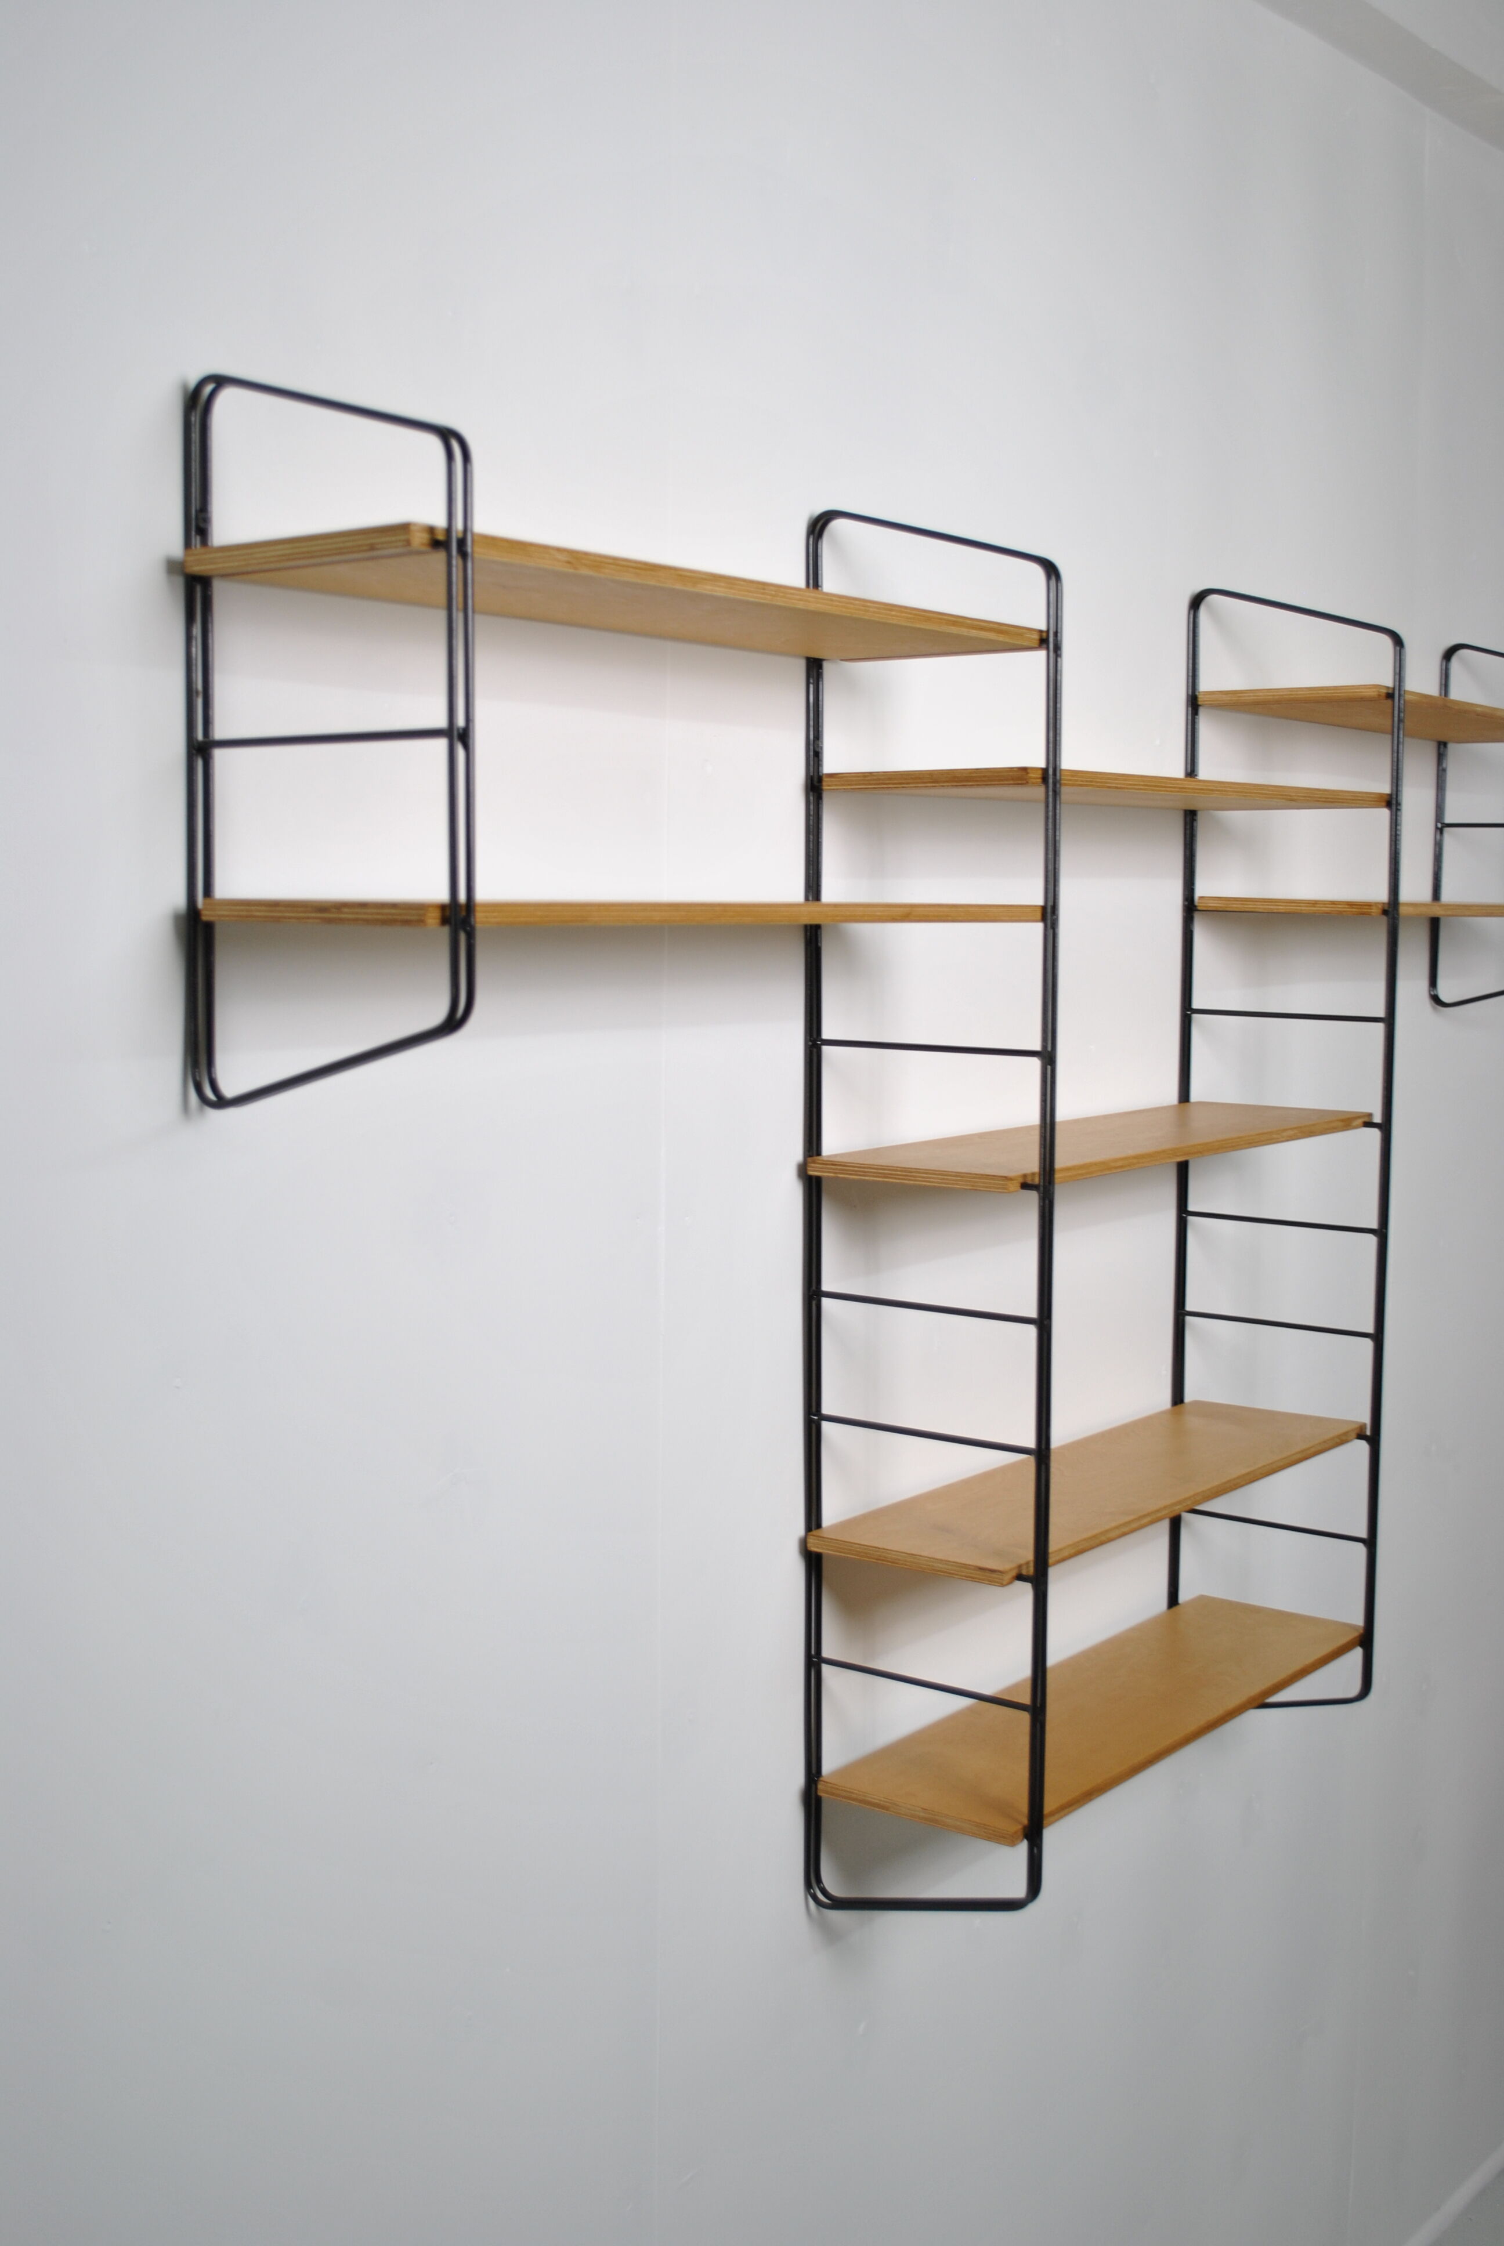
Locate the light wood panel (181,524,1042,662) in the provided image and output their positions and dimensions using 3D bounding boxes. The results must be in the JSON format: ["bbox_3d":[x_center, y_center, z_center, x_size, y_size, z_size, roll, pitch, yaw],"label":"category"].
[{"bbox_3d":[-0.049,-0.314,1.479,0.172,0.011,0.603,4,7,37],"label":"light wood panel"}]

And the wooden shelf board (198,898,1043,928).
[{"bbox_3d":[-0.044,-0.130,1.503,0.172,0.011,0.603,5,7,37],"label":"wooden shelf board"}]

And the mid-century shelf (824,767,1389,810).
[{"bbox_3d":[0.311,-0.265,1.954,0.172,0.011,0.612,4,7,38],"label":"mid-century shelf"}]

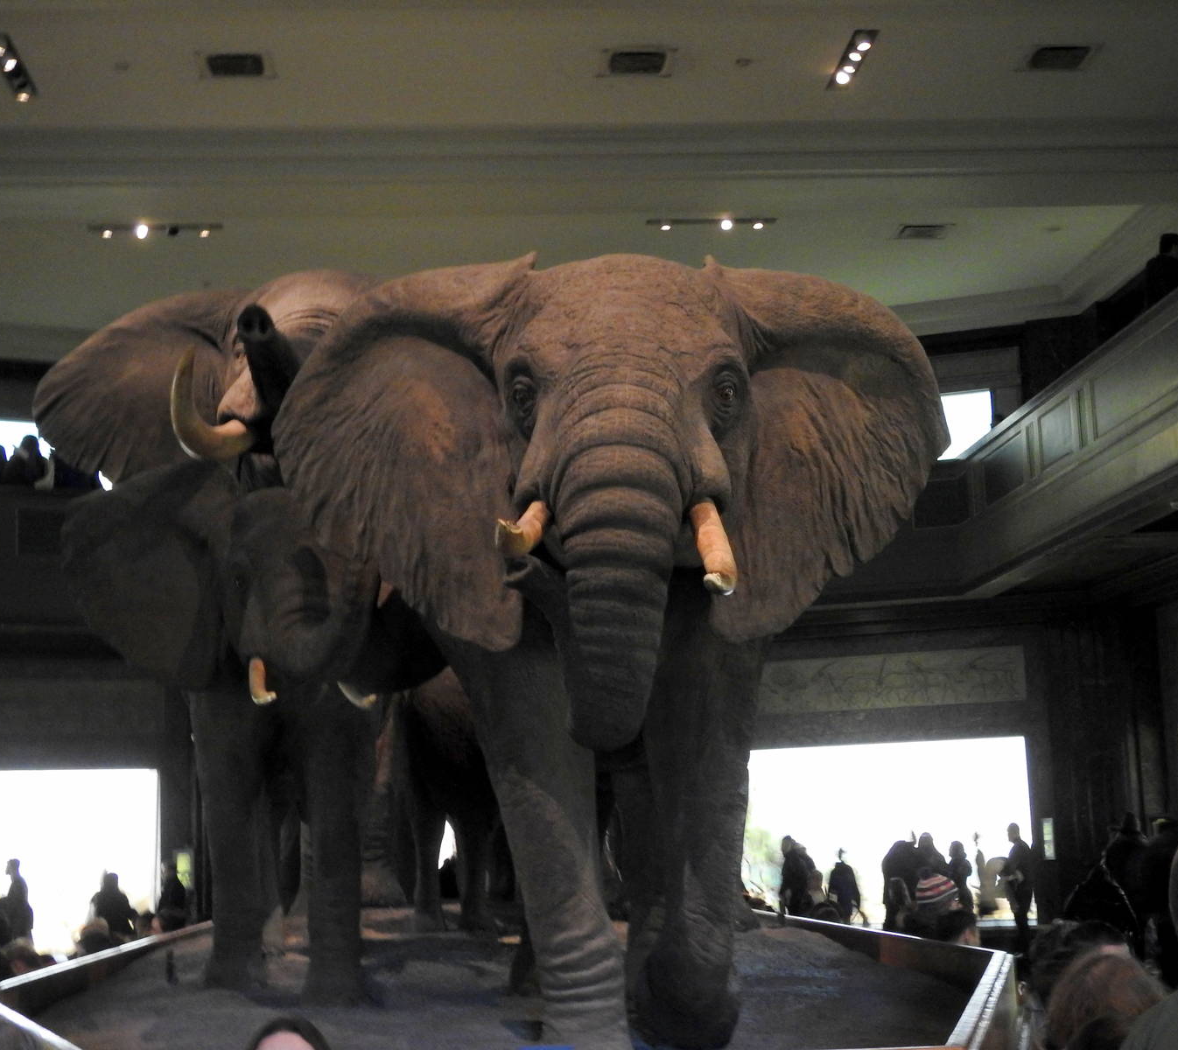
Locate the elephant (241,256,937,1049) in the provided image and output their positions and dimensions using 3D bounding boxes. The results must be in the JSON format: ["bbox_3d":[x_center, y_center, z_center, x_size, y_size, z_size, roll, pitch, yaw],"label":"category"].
[{"bbox_3d":[0.068,0.754,10.192,3.070,3.460,4.500,-1,-9,-4],"label":"elephant"}]

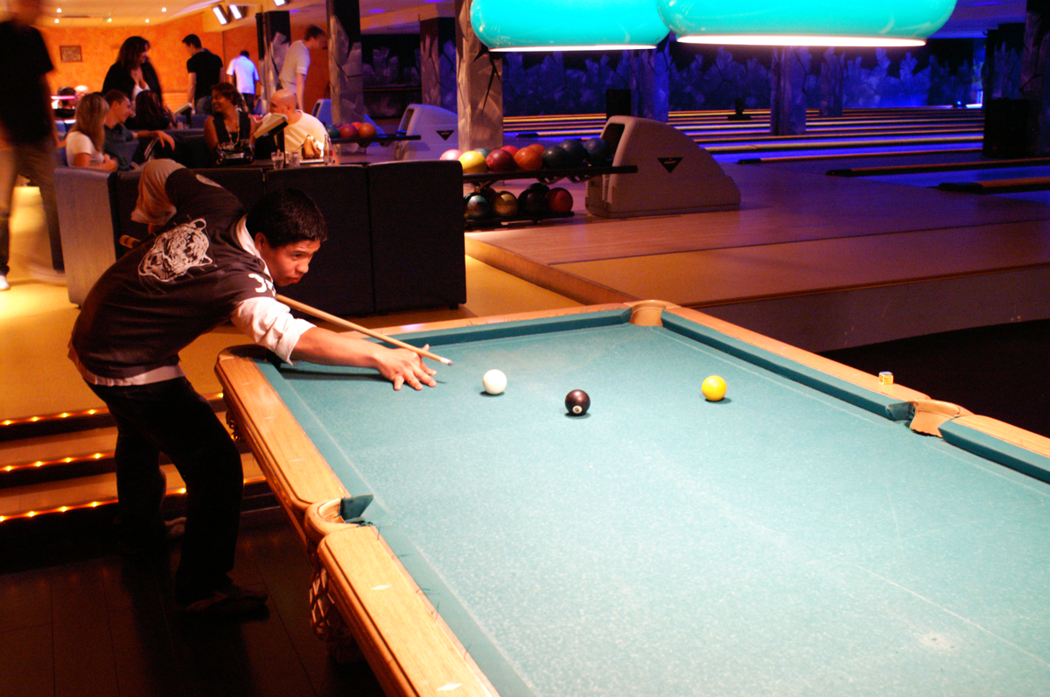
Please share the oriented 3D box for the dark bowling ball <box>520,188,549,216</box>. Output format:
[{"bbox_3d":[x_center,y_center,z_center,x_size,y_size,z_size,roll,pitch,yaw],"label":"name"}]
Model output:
[{"bbox_3d":[0.050,-1.116,8.030,0.216,0.216,0.216,-1,15,0],"label":"dark bowling ball"}]

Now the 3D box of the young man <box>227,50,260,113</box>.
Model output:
[{"bbox_3d":[-5.516,-5.013,20.500,0.580,1.620,0.420,3,15,15],"label":"young man"}]

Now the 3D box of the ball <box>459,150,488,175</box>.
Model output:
[{"bbox_3d":[-0.386,-1.327,7.630,0.216,0.216,0.216,-1,15,0],"label":"ball"}]

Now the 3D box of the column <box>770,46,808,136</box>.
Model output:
[{"bbox_3d":[4.679,-4.898,18.600,0.400,2.250,0.450,-7,16,-23],"label":"column"}]

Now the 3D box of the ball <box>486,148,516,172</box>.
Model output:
[{"bbox_3d":[-0.182,-1.352,7.710,0.216,0.216,0.216,-1,15,0],"label":"ball"}]

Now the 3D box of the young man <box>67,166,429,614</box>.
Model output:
[{"bbox_3d":[-0.773,0.124,2.987,1.330,1.270,0.580,8,17,29],"label":"young man"}]

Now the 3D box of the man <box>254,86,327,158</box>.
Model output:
[{"bbox_3d":[-1.672,-1.284,7.583,0.600,1.136,0.750,0,15,3],"label":"man"}]

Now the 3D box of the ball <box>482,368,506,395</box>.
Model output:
[{"bbox_3d":[-0.072,0.079,2.487,0.057,0.057,0.057,-1,15,0],"label":"ball"}]

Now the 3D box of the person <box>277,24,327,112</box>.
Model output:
[{"bbox_3d":[-2.718,-3.052,12.800,0.620,1.730,0.500,-4,15,-12],"label":"person"}]

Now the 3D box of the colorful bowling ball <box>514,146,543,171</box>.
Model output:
[{"bbox_3d":[0.028,-1.403,7.860,0.216,0.216,0.216,0,15,0],"label":"colorful bowling ball"}]

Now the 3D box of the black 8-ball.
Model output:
[{"bbox_3d":[0.118,0.121,2.357,0.057,0.057,0.057,-1,15,0],"label":"black 8-ball"}]

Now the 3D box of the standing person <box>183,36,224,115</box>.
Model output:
[{"bbox_3d":[-3.894,-2.909,12.700,0.520,1.750,0.380,-6,16,-21],"label":"standing person"}]

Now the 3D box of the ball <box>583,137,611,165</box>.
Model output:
[{"bbox_3d":[0.557,-1.531,8.170,0.216,0.216,0.216,-1,15,0],"label":"ball"}]

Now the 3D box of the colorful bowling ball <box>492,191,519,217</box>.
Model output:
[{"bbox_3d":[-0.151,-1.092,7.950,0.216,0.216,0.216,-1,15,0],"label":"colorful bowling ball"}]

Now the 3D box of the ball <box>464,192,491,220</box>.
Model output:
[{"bbox_3d":[-0.363,-1.074,7.880,0.216,0.216,0.216,-1,15,0],"label":"ball"}]

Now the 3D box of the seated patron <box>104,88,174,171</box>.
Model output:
[{"bbox_3d":[-2.882,-1.393,8.039,0.750,1.160,0.580,-4,15,-14],"label":"seated patron"}]

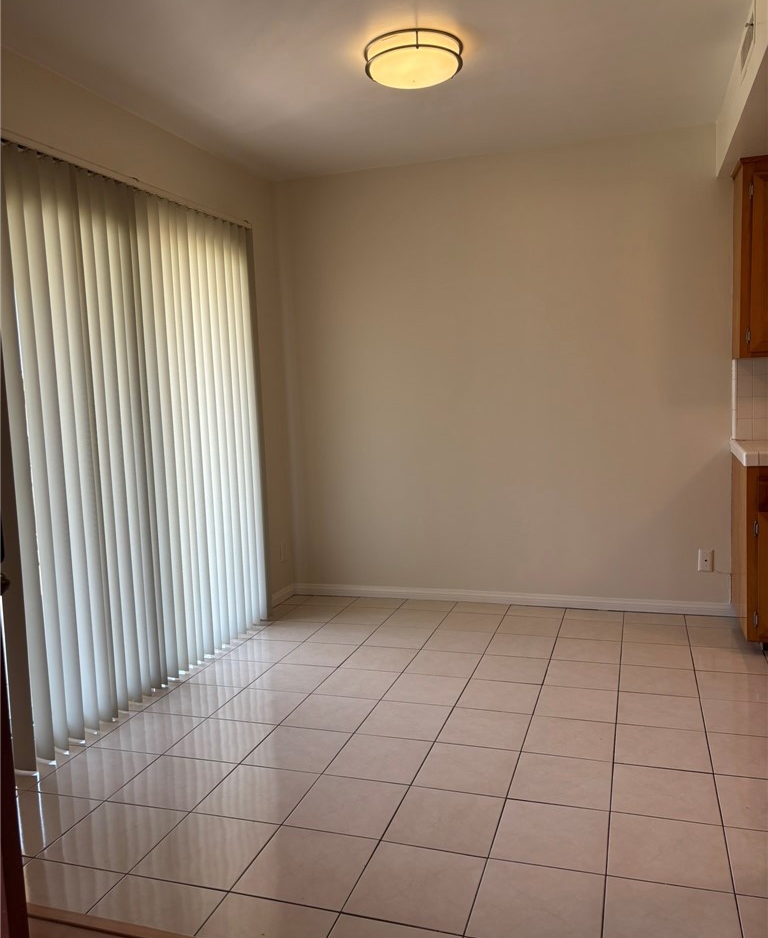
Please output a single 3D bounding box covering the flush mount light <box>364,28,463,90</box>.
[{"bbox_3d":[0.108,-1.453,2.764,0.356,0.109,0.356,-2,6,0],"label":"flush mount light"}]

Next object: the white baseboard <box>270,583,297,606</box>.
[{"bbox_3d":[-0.604,0.758,4.613,0.015,0.074,0.300,0,7,18],"label":"white baseboard"}]

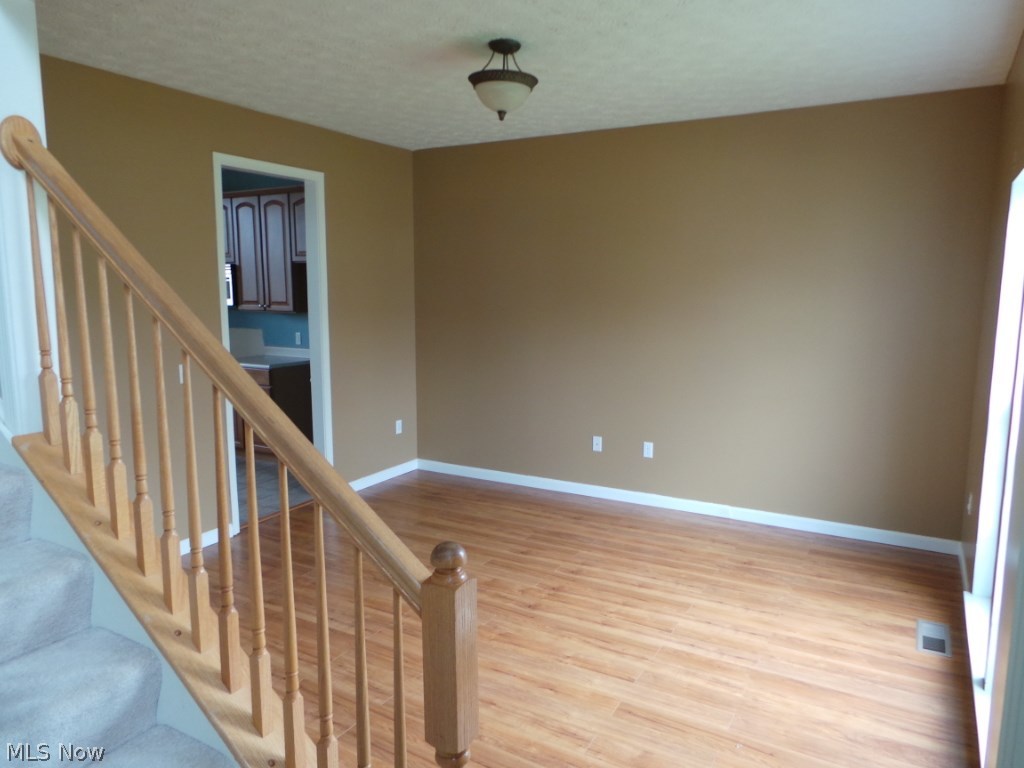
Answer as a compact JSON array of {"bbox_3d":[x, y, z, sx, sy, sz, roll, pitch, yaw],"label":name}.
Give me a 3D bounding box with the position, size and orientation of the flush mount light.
[{"bbox_3d":[-0.031,-1.286,2.908,0.298,0.312,0.298,0,8,0],"label":"flush mount light"}]

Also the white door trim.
[{"bbox_3d":[-1.469,-0.232,4.193,0.130,2.155,0.821,4,9,29],"label":"white door trim"}]

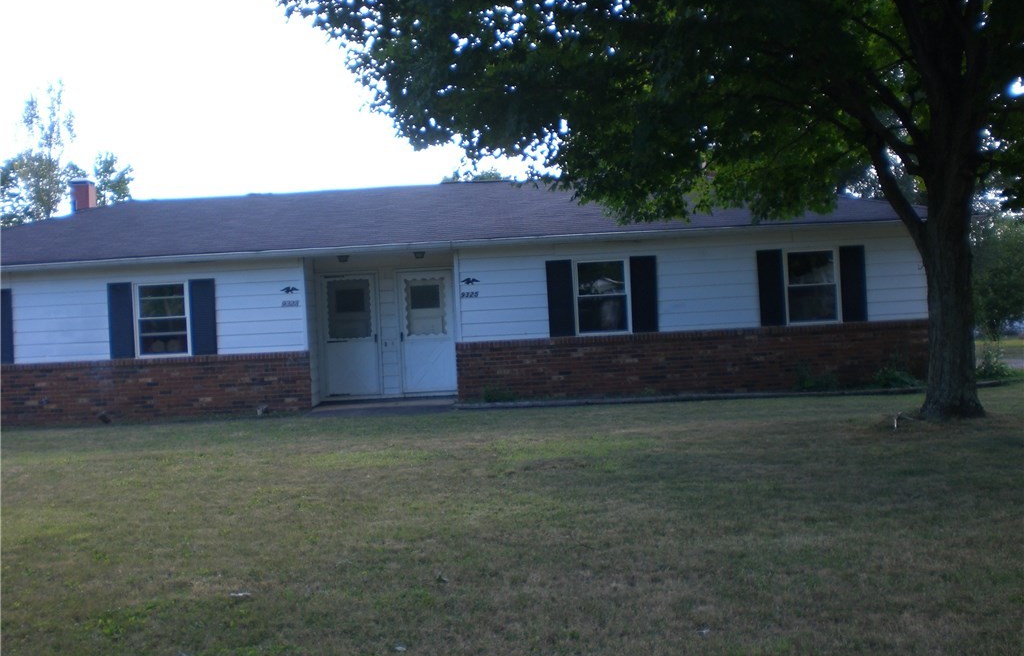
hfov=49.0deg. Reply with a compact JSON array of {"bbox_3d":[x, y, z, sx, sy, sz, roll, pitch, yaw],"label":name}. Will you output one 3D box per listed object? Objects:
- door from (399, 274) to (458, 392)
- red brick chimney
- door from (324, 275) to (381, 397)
[{"bbox_3d":[-1.406,0.075,18.700,0.870,2.020,0.070,-3,0,0],"label":"door"},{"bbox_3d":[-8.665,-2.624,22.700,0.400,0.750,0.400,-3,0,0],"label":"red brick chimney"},{"bbox_3d":[-2.650,0.128,18.700,0.860,2.020,0.070,-3,0,0],"label":"door"}]

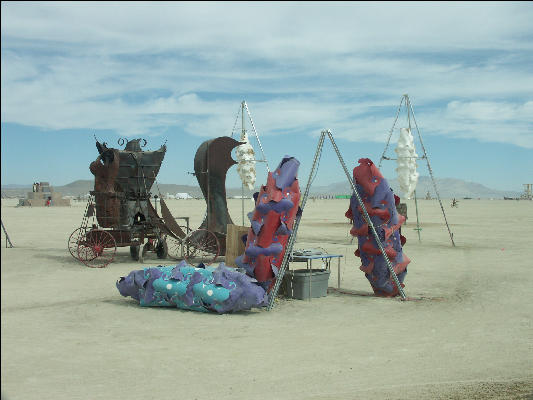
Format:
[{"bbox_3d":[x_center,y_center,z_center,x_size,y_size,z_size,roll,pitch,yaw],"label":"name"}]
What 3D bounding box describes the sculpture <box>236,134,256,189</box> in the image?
[{"bbox_3d":[-0.737,-1.456,21.000,0.800,2.200,0.800,0,0,0],"label":"sculpture"}]

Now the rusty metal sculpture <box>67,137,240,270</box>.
[{"bbox_3d":[-2.741,-0.030,14.200,4.100,3.200,2.000,0,0,-14],"label":"rusty metal sculpture"}]

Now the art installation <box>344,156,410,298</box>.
[{"bbox_3d":[1.834,0.467,9.500,0.900,2.300,0.900,-7,0,0],"label":"art installation"}]

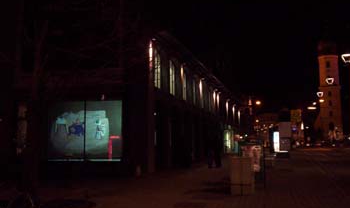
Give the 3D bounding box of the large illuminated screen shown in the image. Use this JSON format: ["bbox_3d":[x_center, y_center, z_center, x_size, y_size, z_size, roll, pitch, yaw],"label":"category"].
[{"bbox_3d":[-3.961,1.183,17.000,3.380,2.650,0.150,-1,-5,7],"label":"large illuminated screen"}]

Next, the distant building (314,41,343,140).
[{"bbox_3d":[74.240,-6.006,185.000,11.000,48.000,11.000,-2,-6,20],"label":"distant building"}]

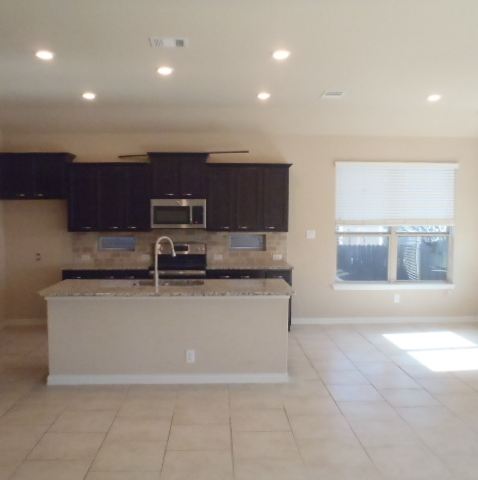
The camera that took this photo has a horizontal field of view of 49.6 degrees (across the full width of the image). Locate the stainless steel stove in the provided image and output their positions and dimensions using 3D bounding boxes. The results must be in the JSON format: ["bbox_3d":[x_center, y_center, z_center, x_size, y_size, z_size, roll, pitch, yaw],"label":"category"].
[{"bbox_3d":[-0.809,0.664,7.196,0.734,1.213,0.665,0,3,-2],"label":"stainless steel stove"}]

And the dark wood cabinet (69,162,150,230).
[{"bbox_3d":[-1.786,-0.590,7.272,1.123,0.946,0.345,0,3,-2],"label":"dark wood cabinet"}]

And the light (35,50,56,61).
[{"bbox_3d":[-1.725,-1.635,4.593,0.180,0.030,0.180,0,3,-2],"label":"light"}]

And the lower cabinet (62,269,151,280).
[{"bbox_3d":[-1.781,0.829,7.234,1.145,0.885,0.630,0,3,-2],"label":"lower cabinet"}]

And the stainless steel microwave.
[{"bbox_3d":[-0.833,-0.368,7.316,0.756,0.398,0.415,0,3,-2],"label":"stainless steel microwave"}]

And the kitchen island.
[{"bbox_3d":[-0.706,0.919,5.438,2.447,0.900,1.010,0,3,-2],"label":"kitchen island"}]

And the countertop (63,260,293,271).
[{"bbox_3d":[-0.809,0.359,7.210,3.058,0.040,0.645,0,3,-2],"label":"countertop"}]

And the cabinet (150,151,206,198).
[{"bbox_3d":[-0.834,-0.885,7.284,0.801,0.633,0.365,0,3,-2],"label":"cabinet"}]

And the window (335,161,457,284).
[{"bbox_3d":[2.315,-0.243,7.670,1.790,1.819,0.110,0,3,-2],"label":"window"}]

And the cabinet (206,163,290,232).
[{"bbox_3d":[0.119,-0.593,7.347,1.156,0.949,0.345,0,3,-2],"label":"cabinet"}]

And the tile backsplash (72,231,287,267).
[{"bbox_3d":[-0.847,0.111,7.509,3.119,0.465,0.030,0,3,-2],"label":"tile backsplash"}]

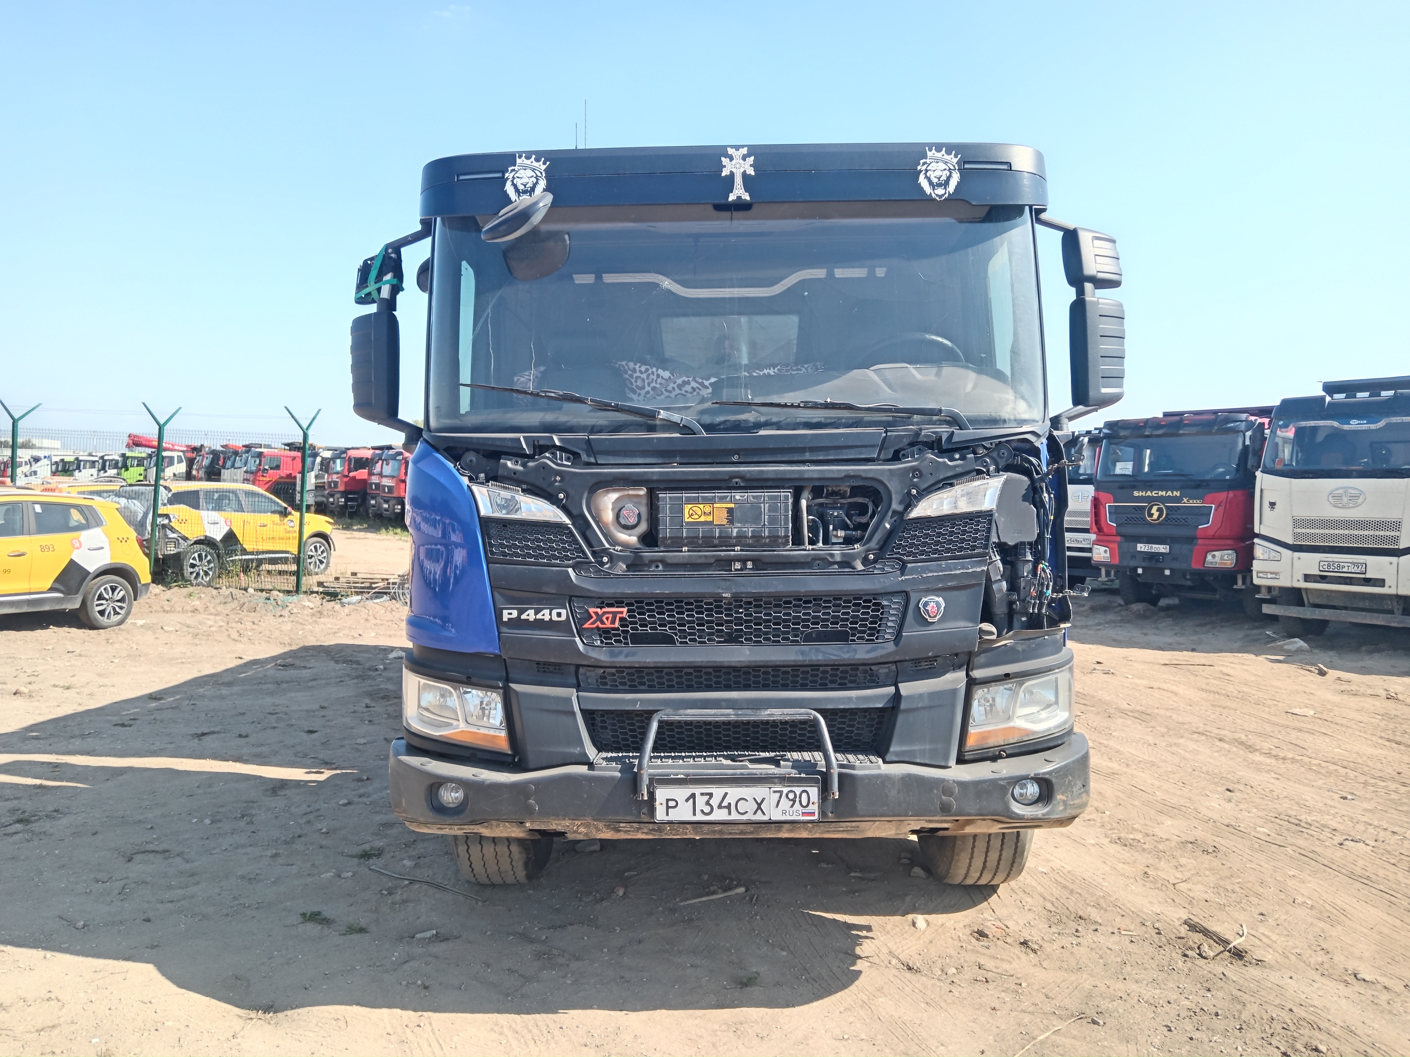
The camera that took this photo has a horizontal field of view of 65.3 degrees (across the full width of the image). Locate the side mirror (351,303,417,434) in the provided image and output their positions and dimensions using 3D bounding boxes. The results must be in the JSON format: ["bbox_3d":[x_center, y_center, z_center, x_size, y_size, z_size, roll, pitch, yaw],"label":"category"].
[{"bbox_3d":[-1.230,-0.615,4.220,0.240,0.480,0.190,0,2,0],"label":"side mirror"}]

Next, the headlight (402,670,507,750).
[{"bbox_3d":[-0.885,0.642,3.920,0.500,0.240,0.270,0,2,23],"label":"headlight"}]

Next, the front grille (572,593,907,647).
[{"bbox_3d":[0.114,0.312,3.730,1.140,0.190,0.100,0,1,1],"label":"front grille"}]

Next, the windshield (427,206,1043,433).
[{"bbox_3d":[0.112,-0.760,3.980,2.280,0.880,0.360,0,2,0],"label":"windshield"}]

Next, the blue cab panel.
[{"bbox_3d":[-0.920,0.060,4.070,0.420,0.800,0.450,0,2,0],"label":"blue cab panel"}]

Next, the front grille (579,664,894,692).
[{"bbox_3d":[0.107,0.509,3.740,1.080,0.100,0.070,0,1,1],"label":"front grille"}]

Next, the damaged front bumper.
[{"bbox_3d":[0.118,0.865,3.800,2.480,0.320,0.550,0,2,0],"label":"damaged front bumper"}]

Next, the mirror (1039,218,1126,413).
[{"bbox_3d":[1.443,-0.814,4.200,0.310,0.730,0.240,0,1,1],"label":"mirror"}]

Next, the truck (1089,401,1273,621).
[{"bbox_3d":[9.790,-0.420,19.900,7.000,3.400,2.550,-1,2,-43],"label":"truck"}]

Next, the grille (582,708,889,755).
[{"bbox_3d":[0.106,0.700,3.770,1.050,0.160,0.090,0,2,0],"label":"grille"}]

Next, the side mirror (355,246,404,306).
[{"bbox_3d":[-1.264,-0.982,4.270,0.180,0.225,0.160,0,1,1],"label":"side mirror"}]

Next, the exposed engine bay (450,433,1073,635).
[{"bbox_3d":[0.202,0.020,3.950,2.130,0.700,0.500,0,1,1],"label":"exposed engine bay"}]

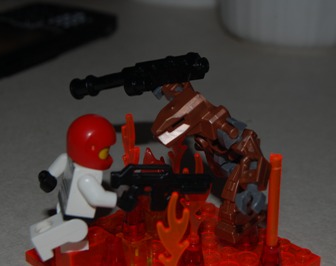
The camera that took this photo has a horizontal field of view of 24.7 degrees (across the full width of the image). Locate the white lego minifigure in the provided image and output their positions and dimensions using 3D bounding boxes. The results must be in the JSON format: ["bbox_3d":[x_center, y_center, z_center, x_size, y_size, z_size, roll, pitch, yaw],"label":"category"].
[{"bbox_3d":[-0.025,0.016,0.214,0.026,0.041,0.022,-4,24,-10],"label":"white lego minifigure"}]

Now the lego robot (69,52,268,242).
[{"bbox_3d":[0.001,0.010,0.226,0.054,0.059,0.028,-11,26,-24],"label":"lego robot"}]

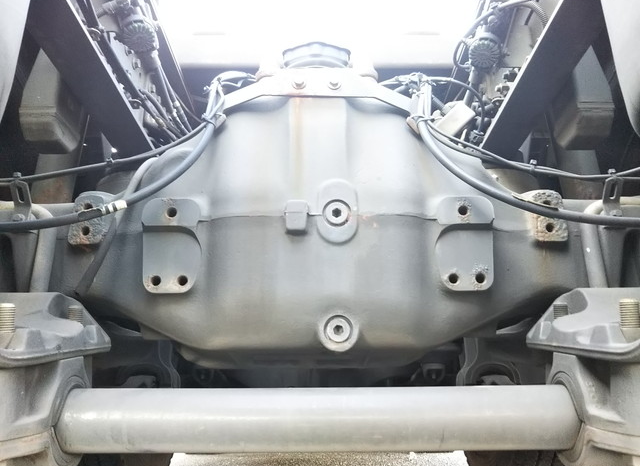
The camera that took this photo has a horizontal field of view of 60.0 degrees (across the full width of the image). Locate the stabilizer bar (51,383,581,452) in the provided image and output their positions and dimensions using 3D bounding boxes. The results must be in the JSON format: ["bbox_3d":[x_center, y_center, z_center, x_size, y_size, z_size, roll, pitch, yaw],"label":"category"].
[{"bbox_3d":[-0.002,0.231,0.687,0.630,0.077,0.077,0,-9,0],"label":"stabilizer bar"}]

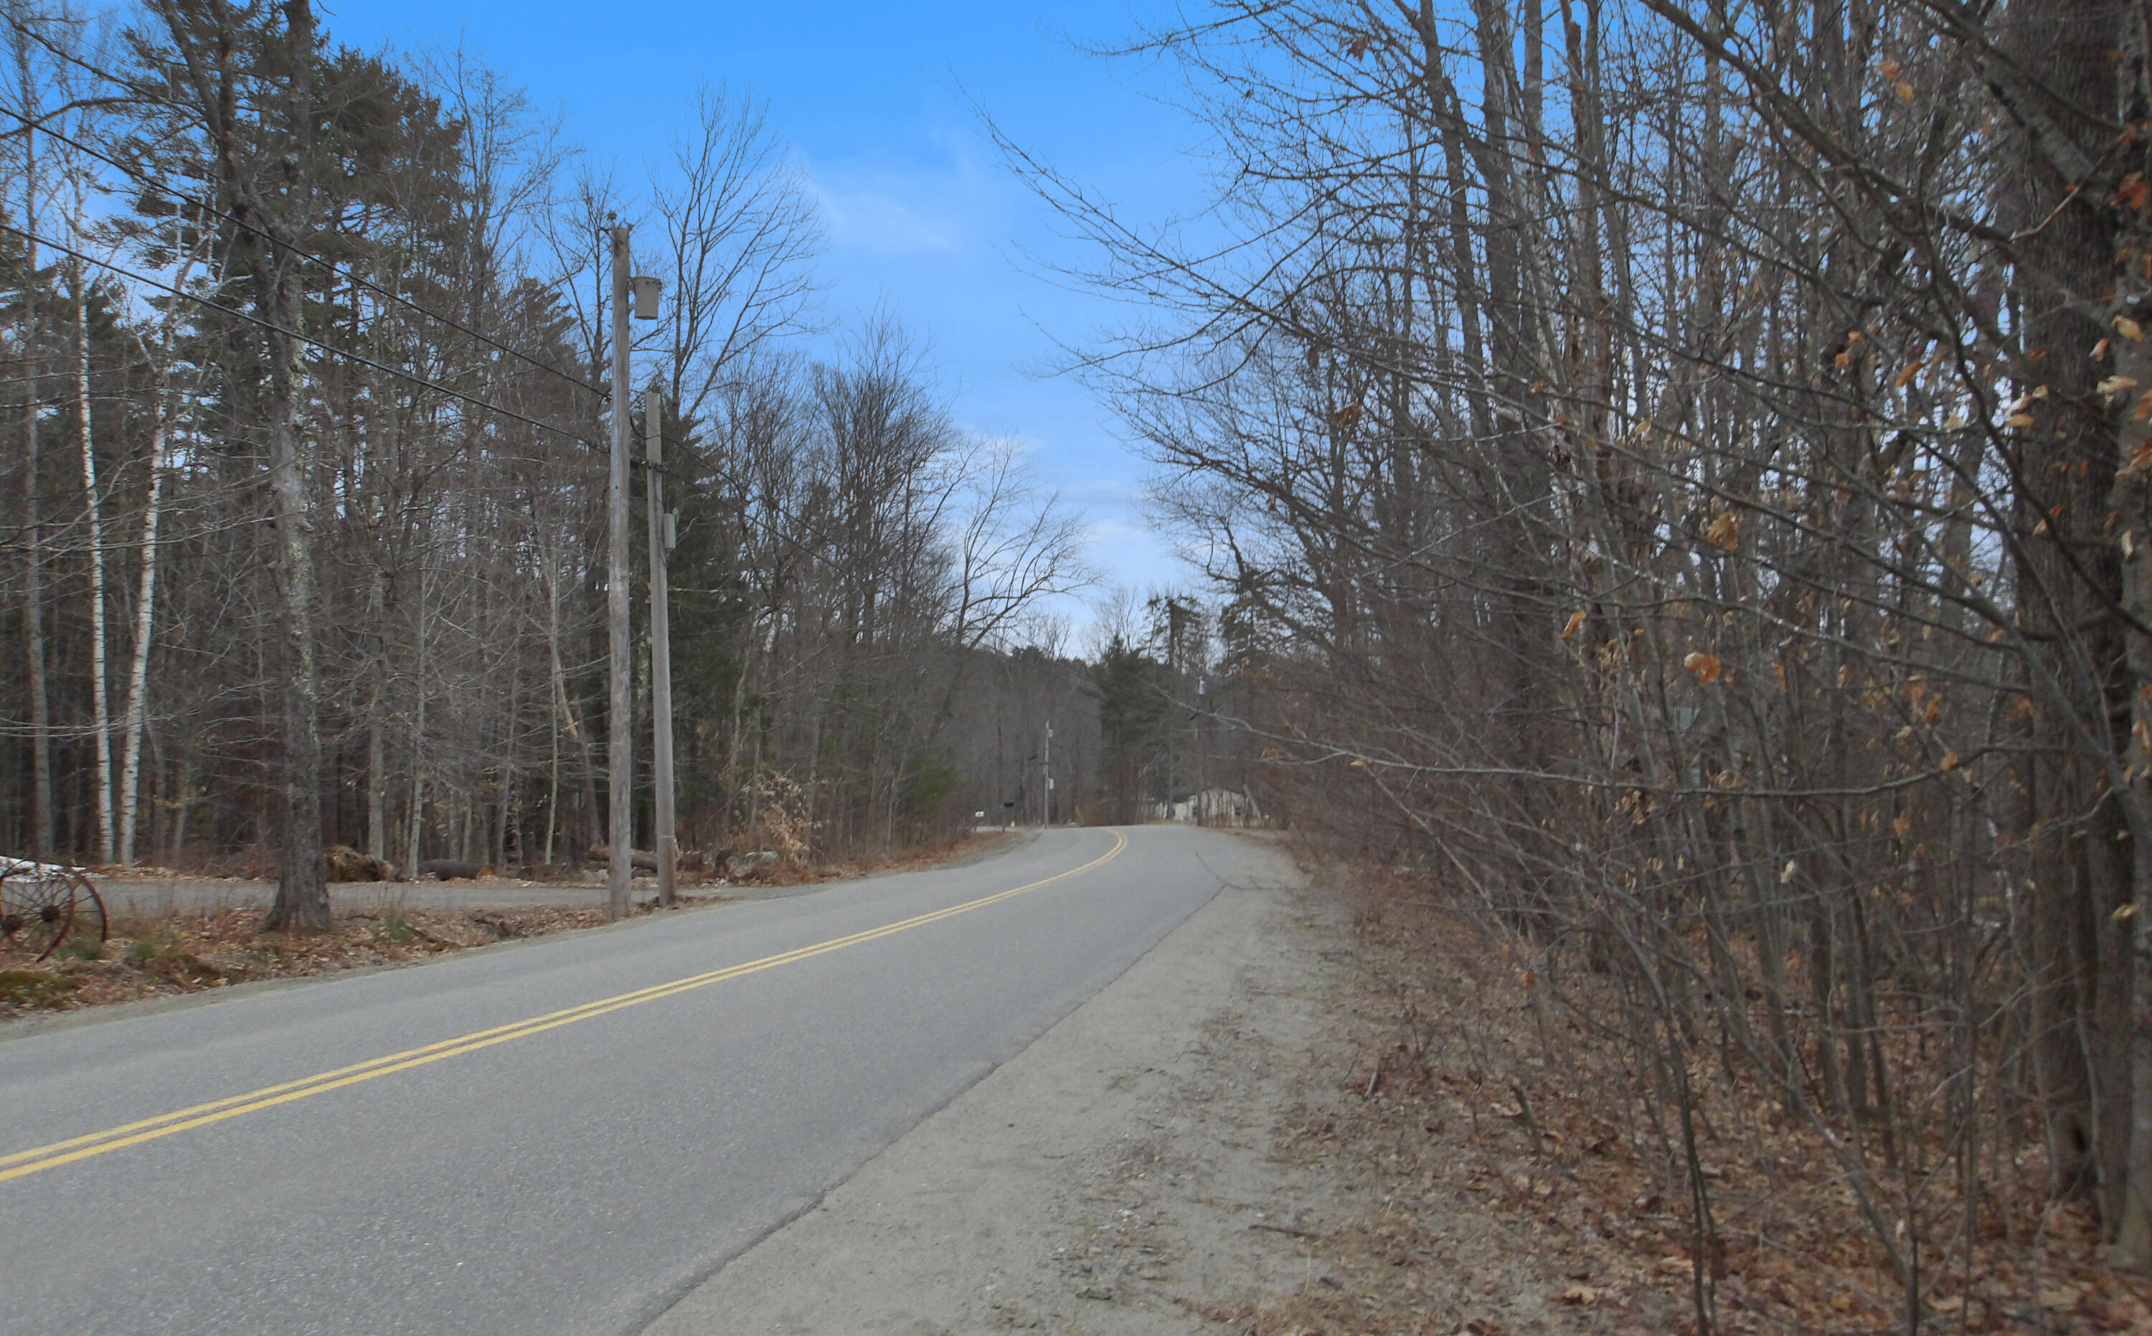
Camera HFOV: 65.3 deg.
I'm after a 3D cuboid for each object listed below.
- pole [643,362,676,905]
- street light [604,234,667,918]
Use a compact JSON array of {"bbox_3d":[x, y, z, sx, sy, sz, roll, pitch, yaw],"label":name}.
[{"bbox_3d":[-5.770,-0.340,23.350,0.360,7.200,0.300,-2,-4,-2],"label":"pole"},{"bbox_3d":[-5.580,-1.250,21.300,0.700,8.730,0.320,-1,-4,-2],"label":"street light"}]

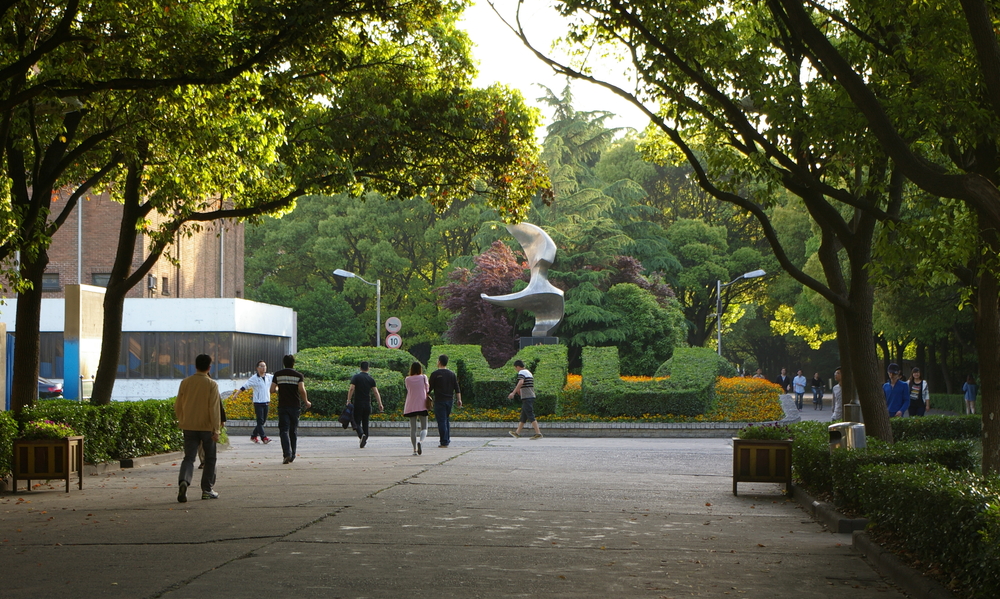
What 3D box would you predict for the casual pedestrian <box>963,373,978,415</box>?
[{"bbox_3d":[16.746,3.493,80.929,0.500,1.600,0.400,0,-2,-11],"label":"casual pedestrian"}]

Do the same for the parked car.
[{"bbox_3d":[-17.115,3.206,76.300,4.600,1.450,1.800,0,-2,10],"label":"parked car"}]

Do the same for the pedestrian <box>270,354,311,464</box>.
[{"bbox_3d":[-3.407,1.803,37.060,0.600,1.750,0.500,0,-2,3],"label":"pedestrian"}]

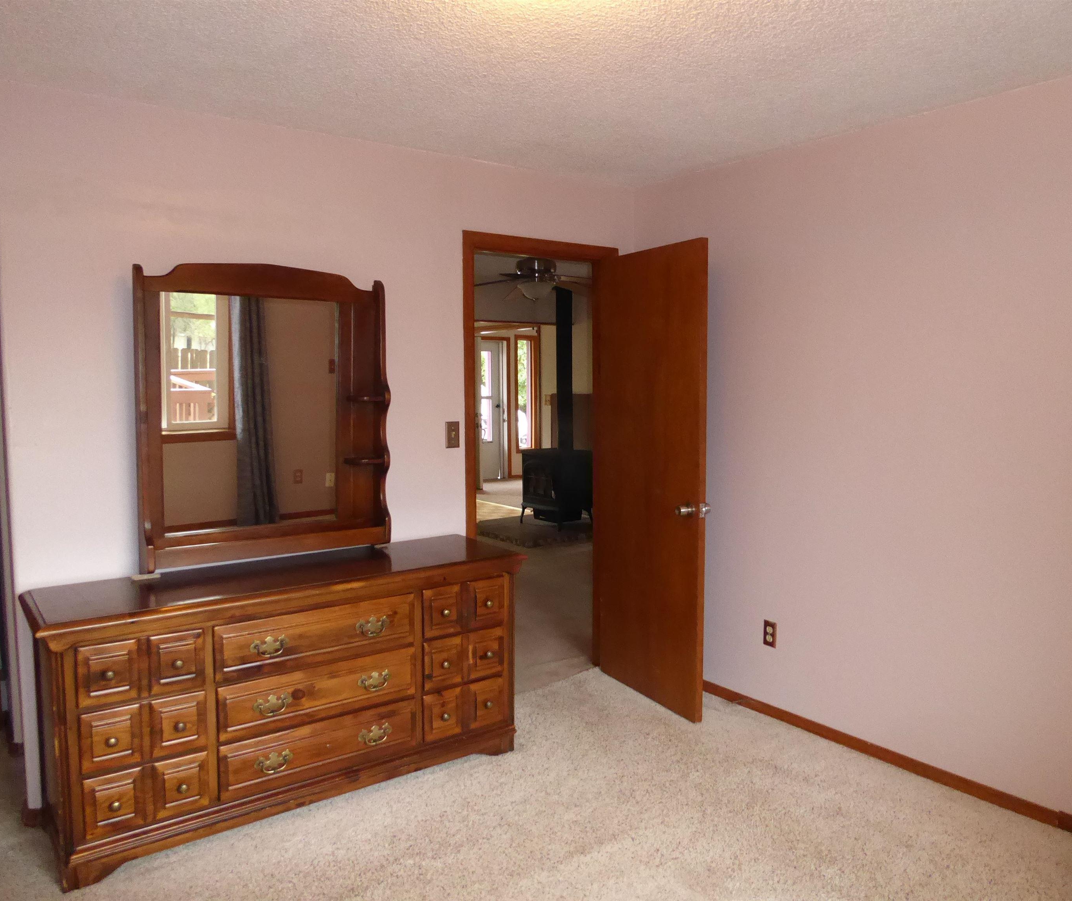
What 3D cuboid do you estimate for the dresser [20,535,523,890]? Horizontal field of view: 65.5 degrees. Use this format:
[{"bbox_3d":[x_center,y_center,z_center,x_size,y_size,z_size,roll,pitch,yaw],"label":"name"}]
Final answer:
[{"bbox_3d":[-0.855,0.831,3.025,1.655,0.806,0.490,-4,7,-34],"label":"dresser"}]

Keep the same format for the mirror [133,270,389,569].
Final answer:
[{"bbox_3d":[-0.987,-0.142,3.114,0.900,1.065,0.115,-4,7,-34],"label":"mirror"}]

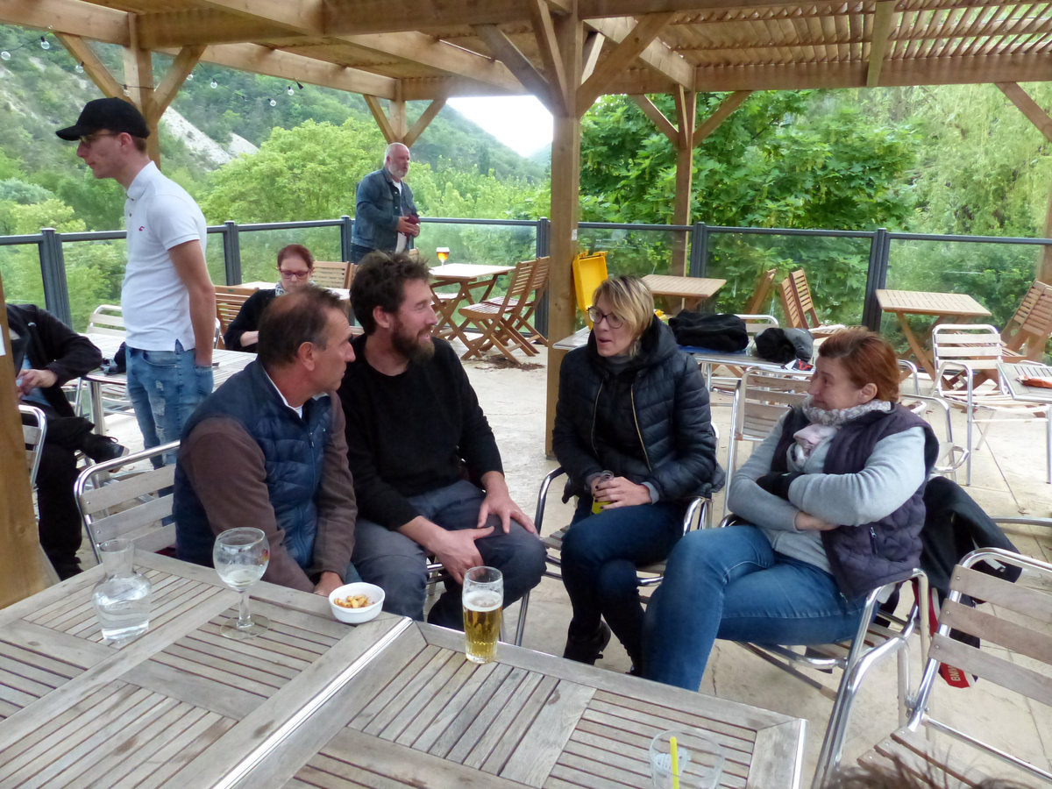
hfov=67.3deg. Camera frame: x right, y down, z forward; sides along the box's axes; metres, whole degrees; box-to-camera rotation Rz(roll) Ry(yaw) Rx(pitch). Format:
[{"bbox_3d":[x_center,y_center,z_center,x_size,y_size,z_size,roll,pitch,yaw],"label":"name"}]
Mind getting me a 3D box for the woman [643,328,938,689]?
[{"bbox_3d":[0.730,0.426,2.129,0.770,1.210,0.570,-9,17,-32],"label":"woman"}]

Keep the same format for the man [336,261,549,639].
[{"bbox_3d":[-0.306,0.209,2.676,0.620,1.330,0.800,-3,15,-15],"label":"man"}]

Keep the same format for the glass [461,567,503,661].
[{"bbox_3d":[-0.075,0.372,1.323,0.067,0.149,0.067,1,14,0],"label":"glass"}]

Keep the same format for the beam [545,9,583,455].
[{"bbox_3d":[0.226,-0.856,4.502,0.125,2.480,0.115,7,15,24],"label":"beam"}]

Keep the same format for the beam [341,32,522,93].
[{"bbox_3d":[-0.612,-2.541,5.969,0.085,0.190,2.800,7,15,24],"label":"beam"}]

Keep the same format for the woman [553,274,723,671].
[{"bbox_3d":[0.341,0.275,2.554,0.540,1.280,0.780,6,15,20],"label":"woman"}]

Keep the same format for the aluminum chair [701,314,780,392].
[{"bbox_3d":[1.345,-0.075,5.018,0.550,0.750,0.590,3,15,10],"label":"aluminum chair"}]

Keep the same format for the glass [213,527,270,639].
[{"bbox_3d":[-0.502,0.333,1.395,0.096,0.175,0.096,7,15,22],"label":"glass"}]

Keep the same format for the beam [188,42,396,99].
[{"bbox_3d":[-1.921,-2.732,6.608,0.080,0.220,3.000,6,16,21],"label":"beam"}]

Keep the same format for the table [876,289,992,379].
[{"bbox_3d":[3.142,-0.370,6.271,0.700,0.740,1.170,6,16,21],"label":"table"}]

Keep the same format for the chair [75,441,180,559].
[{"bbox_3d":[-0.894,0.562,2.305,0.570,0.745,0.540,10,17,32],"label":"chair"}]

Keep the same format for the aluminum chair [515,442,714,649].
[{"bbox_3d":[0.365,0.502,2.735,0.560,0.750,0.590,6,16,21],"label":"aluminum chair"}]

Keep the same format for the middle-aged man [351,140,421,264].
[{"bbox_3d":[-1.173,-1.138,6.831,0.420,1.880,0.550,11,18,35],"label":"middle-aged man"}]

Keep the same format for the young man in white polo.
[{"bbox_3d":[-1.328,-0.104,2.800,0.500,1.790,0.480,-7,16,-28],"label":"young man in white polo"}]

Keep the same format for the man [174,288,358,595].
[{"bbox_3d":[-0.661,0.366,2.030,0.720,1.270,0.530,8,16,28],"label":"man"}]

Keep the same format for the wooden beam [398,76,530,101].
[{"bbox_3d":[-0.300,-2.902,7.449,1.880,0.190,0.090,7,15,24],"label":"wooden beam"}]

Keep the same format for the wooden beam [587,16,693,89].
[{"bbox_3d":[0.832,-2.427,5.563,0.080,0.220,3.050,6,16,21],"label":"wooden beam"}]

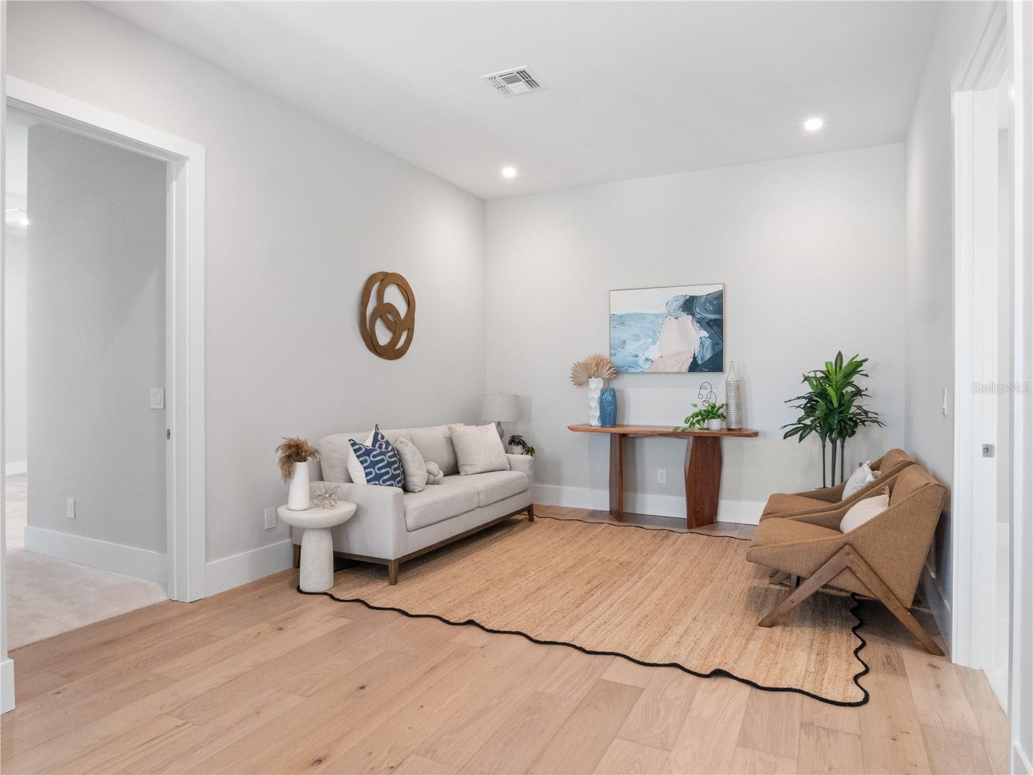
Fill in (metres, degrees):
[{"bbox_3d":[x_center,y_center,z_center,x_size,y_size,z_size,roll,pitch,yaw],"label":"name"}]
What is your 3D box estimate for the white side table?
[{"bbox_3d":[-1.185,0.947,3.536,0.460,0.470,0.460,0,1,0],"label":"white side table"}]

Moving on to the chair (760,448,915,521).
[{"bbox_3d":[2.055,0.795,3.879,0.834,0.764,0.734,0,0,26],"label":"chair"}]

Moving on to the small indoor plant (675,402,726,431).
[{"bbox_3d":[1.555,0.251,5.028,0.380,0.240,0.250,1,1,25],"label":"small indoor plant"}]

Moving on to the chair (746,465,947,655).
[{"bbox_3d":[1.691,0.801,3.143,0.834,0.764,0.734,0,0,26],"label":"chair"}]

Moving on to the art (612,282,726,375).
[{"bbox_3d":[1.336,-0.516,5.375,1.022,0.770,0.040,1,1,25],"label":"art"}]

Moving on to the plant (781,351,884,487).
[{"bbox_3d":[2.352,0.454,4.472,0.704,1.427,0.643,0,0,25],"label":"plant"}]

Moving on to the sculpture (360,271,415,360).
[{"bbox_3d":[-1.016,-0.569,4.723,0.055,0.683,0.643,0,0,28],"label":"sculpture"}]

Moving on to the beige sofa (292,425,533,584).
[{"bbox_3d":[-0.646,0.745,4.587,0.814,0.854,1.899,0,0,28],"label":"beige sofa"}]

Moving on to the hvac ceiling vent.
[{"bbox_3d":[-0.005,-1.857,3.639,0.292,0.025,0.292,1,1,26],"label":"hvac ceiling vent"}]

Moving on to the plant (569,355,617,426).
[{"bbox_3d":[0.695,0.025,5.357,0.402,0.643,0.271,0,0,25],"label":"plant"}]

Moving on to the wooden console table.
[{"bbox_3d":[1.253,0.765,5.216,1.570,0.810,0.390,1,1,25],"label":"wooden console table"}]

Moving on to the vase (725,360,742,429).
[{"bbox_3d":[1.850,0.072,5.075,0.140,0.590,0.140,1,1,25],"label":"vase"}]

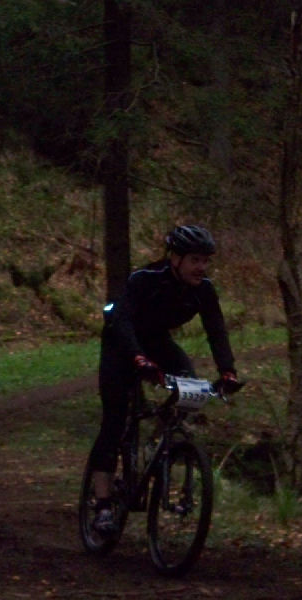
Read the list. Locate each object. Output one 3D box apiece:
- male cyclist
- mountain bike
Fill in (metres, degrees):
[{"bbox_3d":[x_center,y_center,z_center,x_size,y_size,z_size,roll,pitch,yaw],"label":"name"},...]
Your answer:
[{"bbox_3d":[0.030,0.410,13.920,0.610,1.590,0.840,3,-1,-23],"label":"male cyclist"},{"bbox_3d":[-0.030,0.870,13.950,0.620,1.030,1.720,5,-2,-22],"label":"mountain bike"}]

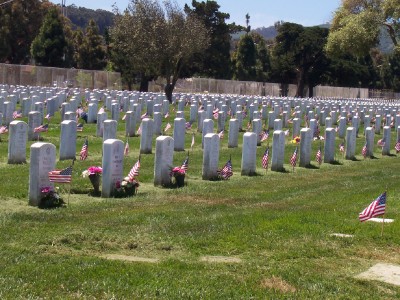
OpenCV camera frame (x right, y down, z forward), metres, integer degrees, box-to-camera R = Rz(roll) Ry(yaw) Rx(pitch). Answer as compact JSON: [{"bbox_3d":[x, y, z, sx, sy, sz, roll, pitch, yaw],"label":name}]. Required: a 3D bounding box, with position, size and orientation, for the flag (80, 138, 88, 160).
[{"bbox_3d":[-1.747,-0.008,19.400,0.125,0.330,0.100,2,3,0],"label":"flag"}]

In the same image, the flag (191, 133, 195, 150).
[{"bbox_3d":[-0.142,-0.172,25.200,0.090,0.330,0.070,2,3,-20],"label":"flag"}]

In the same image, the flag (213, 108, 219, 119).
[{"bbox_3d":[0.520,-1.224,43.000,0.200,0.320,0.100,2,3,0],"label":"flag"}]

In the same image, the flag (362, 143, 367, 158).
[{"bbox_3d":[3.065,0.009,23.900,0.085,0.280,0.080,2,3,0],"label":"flag"}]

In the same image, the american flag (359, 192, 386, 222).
[{"bbox_3d":[1.513,0.504,11.250,0.260,0.265,0.090,2,3,-10],"label":"american flag"}]

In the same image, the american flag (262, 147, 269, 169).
[{"bbox_3d":[0.964,0.110,18.800,0.110,0.320,0.080,2,3,-20],"label":"american flag"}]

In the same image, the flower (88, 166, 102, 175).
[{"bbox_3d":[-1.128,0.221,13.850,0.150,0.090,0.130,2,3,0],"label":"flower"}]

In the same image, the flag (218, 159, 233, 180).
[{"bbox_3d":[0.328,0.251,16.500,0.180,0.280,0.100,2,3,0],"label":"flag"}]

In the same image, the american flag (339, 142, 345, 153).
[{"bbox_3d":[2.471,-0.044,22.400,0.110,0.180,0.080,2,3,0],"label":"american flag"}]

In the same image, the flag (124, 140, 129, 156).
[{"bbox_3d":[-1.251,-0.026,21.900,0.090,0.280,0.070,2,3,-20],"label":"flag"}]

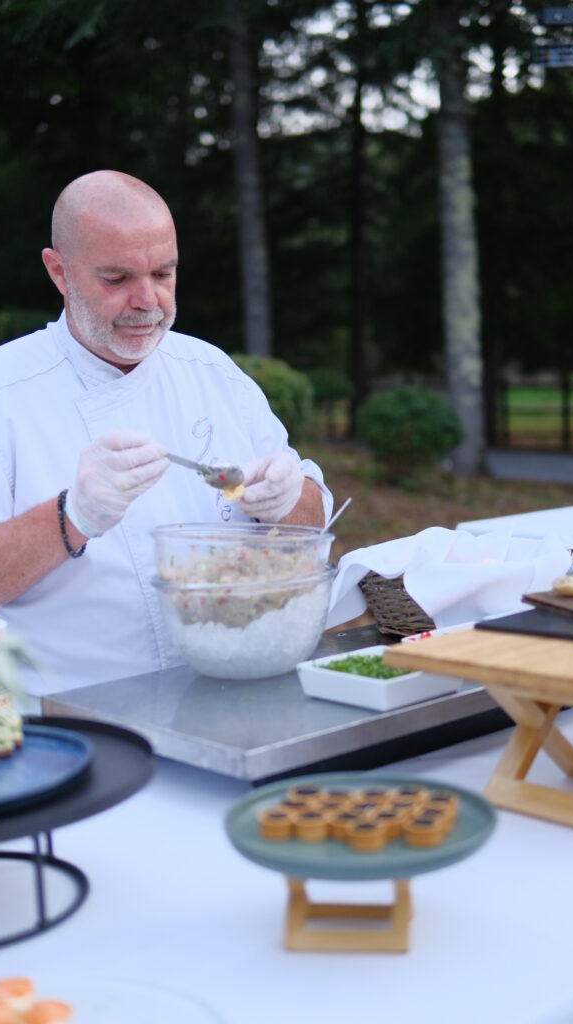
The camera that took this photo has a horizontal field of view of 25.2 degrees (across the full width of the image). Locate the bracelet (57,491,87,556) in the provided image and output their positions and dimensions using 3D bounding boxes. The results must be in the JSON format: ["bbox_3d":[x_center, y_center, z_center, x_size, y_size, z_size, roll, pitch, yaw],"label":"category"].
[{"bbox_3d":[-0.237,0.012,1.440,0.010,0.077,0.072,-13,-5,24],"label":"bracelet"}]

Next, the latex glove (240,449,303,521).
[{"bbox_3d":[-0.018,-0.030,1.530,0.082,0.083,0.066,-6,7,-36],"label":"latex glove"}]

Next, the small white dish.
[{"bbox_3d":[0.106,0.184,1.434,0.131,0.030,0.130,-7,8,-43],"label":"small white dish"}]

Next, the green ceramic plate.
[{"bbox_3d":[0.057,0.240,0.973,0.205,0.020,0.205,-2,6,0],"label":"green ceramic plate"}]

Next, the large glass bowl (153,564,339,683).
[{"bbox_3d":[-0.051,0.134,1.534,0.219,0.117,0.219,-3,6,0],"label":"large glass bowl"}]

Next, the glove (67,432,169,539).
[{"bbox_3d":[-0.188,-0.031,1.430,0.112,0.114,0.082,-1,6,9],"label":"glove"}]

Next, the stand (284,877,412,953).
[{"bbox_3d":[0.047,0.286,0.978,0.092,0.071,0.075,-1,6,6],"label":"stand"}]

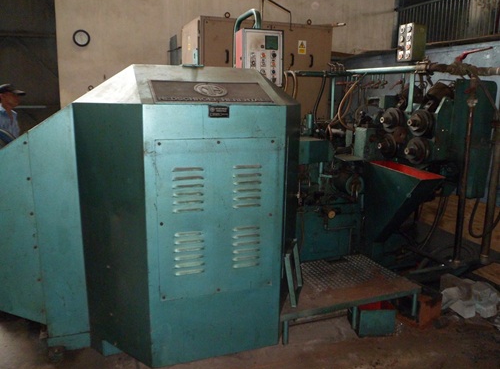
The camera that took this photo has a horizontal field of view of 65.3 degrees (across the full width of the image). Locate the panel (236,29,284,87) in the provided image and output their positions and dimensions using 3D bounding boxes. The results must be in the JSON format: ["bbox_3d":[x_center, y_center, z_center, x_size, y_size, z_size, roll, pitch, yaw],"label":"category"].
[{"bbox_3d":[0.077,-0.992,3.106,0.335,0.424,0.179,-3,11,-18],"label":"panel"}]

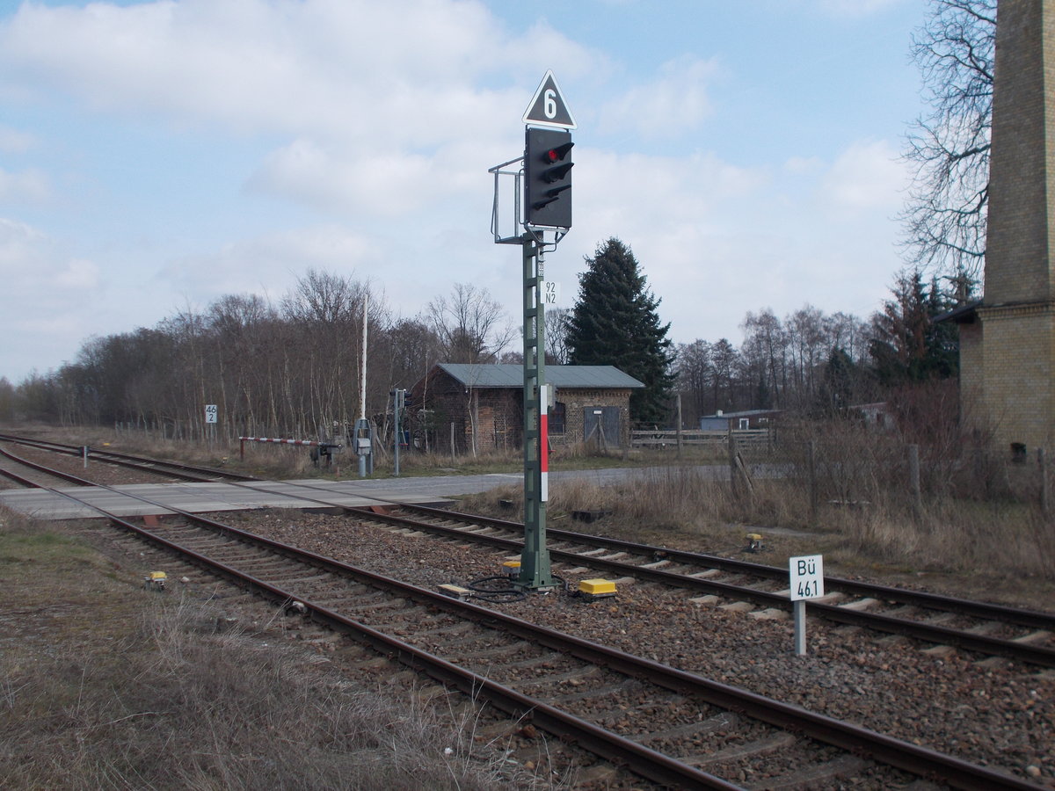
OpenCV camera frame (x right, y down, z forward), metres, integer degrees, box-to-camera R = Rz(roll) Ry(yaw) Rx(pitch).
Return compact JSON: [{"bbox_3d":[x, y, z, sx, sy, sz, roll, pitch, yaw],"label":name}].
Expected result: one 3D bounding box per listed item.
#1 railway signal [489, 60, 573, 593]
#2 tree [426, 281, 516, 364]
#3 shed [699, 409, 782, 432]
[{"bbox_3d":[0.127,-0.796,15.057,0.800,6.520,1.220,0,-1,-32],"label":"railway signal"},{"bbox_3d":[-3.620,-2.183,78.025,5.900,10.360,5.600,-1,-1,0],"label":"tree"},{"bbox_3d":[14.749,2.116,81.463,4.900,2.400,2.900,0,-1,-30],"label":"shed"}]

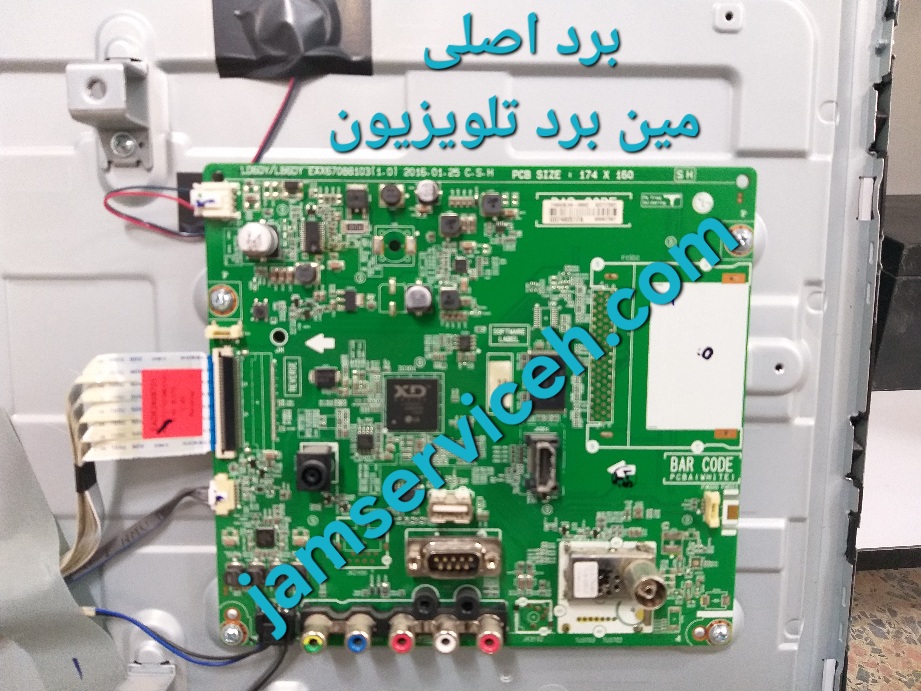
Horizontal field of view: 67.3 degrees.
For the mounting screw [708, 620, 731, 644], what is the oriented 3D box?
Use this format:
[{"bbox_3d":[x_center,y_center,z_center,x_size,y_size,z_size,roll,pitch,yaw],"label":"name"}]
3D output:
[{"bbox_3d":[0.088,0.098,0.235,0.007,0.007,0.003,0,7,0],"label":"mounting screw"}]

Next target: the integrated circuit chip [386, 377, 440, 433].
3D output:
[{"bbox_3d":[-0.015,0.019,0.225,0.017,0.017,0.002,0,7,0],"label":"integrated circuit chip"}]

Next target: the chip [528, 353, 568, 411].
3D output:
[{"bbox_3d":[0.028,0.012,0.225,0.012,0.020,0.001,0,7,0],"label":"chip"}]

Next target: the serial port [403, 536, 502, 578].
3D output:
[{"bbox_3d":[-0.002,0.068,0.224,0.031,0.013,0.015,0,7,0],"label":"serial port"}]

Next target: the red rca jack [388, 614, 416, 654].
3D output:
[{"bbox_3d":[-0.019,0.094,0.225,0.009,0.009,0.010,0,7,0],"label":"red rca jack"}]

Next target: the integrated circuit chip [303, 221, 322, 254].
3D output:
[{"bbox_3d":[-0.047,-0.034,0.218,0.006,0.010,0.001,0,7,0],"label":"integrated circuit chip"}]

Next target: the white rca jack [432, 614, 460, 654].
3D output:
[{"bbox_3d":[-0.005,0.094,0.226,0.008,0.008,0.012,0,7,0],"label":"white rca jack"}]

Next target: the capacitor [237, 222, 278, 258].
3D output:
[{"bbox_3d":[-0.062,-0.032,0.214,0.010,0.010,0.010,0,7,0],"label":"capacitor"}]

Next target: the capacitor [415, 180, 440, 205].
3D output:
[{"bbox_3d":[-0.010,-0.047,0.214,0.007,0.007,0.006,0,7,0],"label":"capacitor"}]

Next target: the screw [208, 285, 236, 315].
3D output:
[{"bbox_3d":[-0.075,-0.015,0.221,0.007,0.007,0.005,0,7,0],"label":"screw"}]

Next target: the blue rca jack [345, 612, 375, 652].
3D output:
[{"bbox_3d":[-0.033,0.094,0.225,0.009,0.009,0.010,0,7,0],"label":"blue rca jack"}]

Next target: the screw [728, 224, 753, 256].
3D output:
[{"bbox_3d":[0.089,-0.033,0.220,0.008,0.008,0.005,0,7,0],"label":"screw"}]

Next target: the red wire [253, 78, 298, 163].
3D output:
[{"bbox_3d":[-0.059,-0.071,0.221,0.003,0.030,0.002,26,6,-3],"label":"red wire"}]

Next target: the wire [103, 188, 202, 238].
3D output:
[{"bbox_3d":[-0.098,-0.042,0.220,0.029,0.015,0.010,0,7,0],"label":"wire"}]

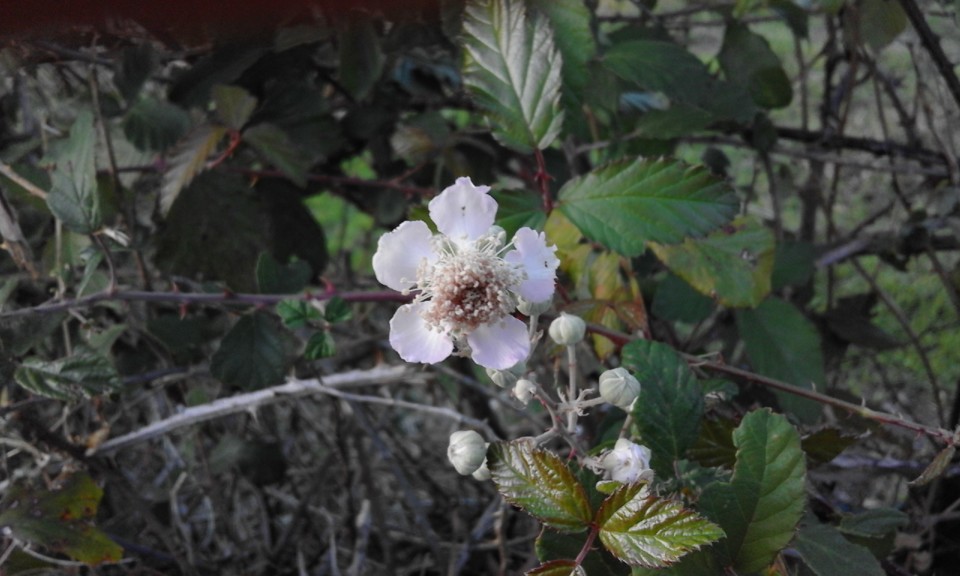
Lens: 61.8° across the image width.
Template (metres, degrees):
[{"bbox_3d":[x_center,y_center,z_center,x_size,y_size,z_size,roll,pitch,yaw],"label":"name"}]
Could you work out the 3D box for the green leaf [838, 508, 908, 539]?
[{"bbox_3d":[0.135,0.081,0.275,0.024,0.006,0.013,0,49,0],"label":"green leaf"}]

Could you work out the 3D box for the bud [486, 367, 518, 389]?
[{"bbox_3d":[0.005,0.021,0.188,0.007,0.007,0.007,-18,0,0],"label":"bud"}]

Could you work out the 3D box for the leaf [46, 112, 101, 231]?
[{"bbox_3d":[-0.172,-0.049,0.340,0.024,0.053,0.014,3,-10,-17],"label":"leaf"}]

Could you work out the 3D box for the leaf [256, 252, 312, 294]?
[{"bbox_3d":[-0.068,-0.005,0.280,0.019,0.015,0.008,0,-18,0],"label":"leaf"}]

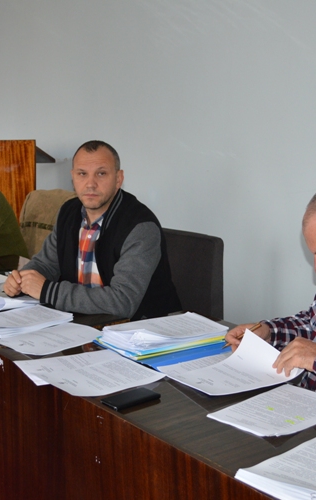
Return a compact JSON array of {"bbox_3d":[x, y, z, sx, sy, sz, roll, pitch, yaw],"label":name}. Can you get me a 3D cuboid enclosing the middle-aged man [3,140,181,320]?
[{"bbox_3d":[-0.201,0.274,3.234,0.660,1.320,0.580,-10,14,-41],"label":"middle-aged man"}]

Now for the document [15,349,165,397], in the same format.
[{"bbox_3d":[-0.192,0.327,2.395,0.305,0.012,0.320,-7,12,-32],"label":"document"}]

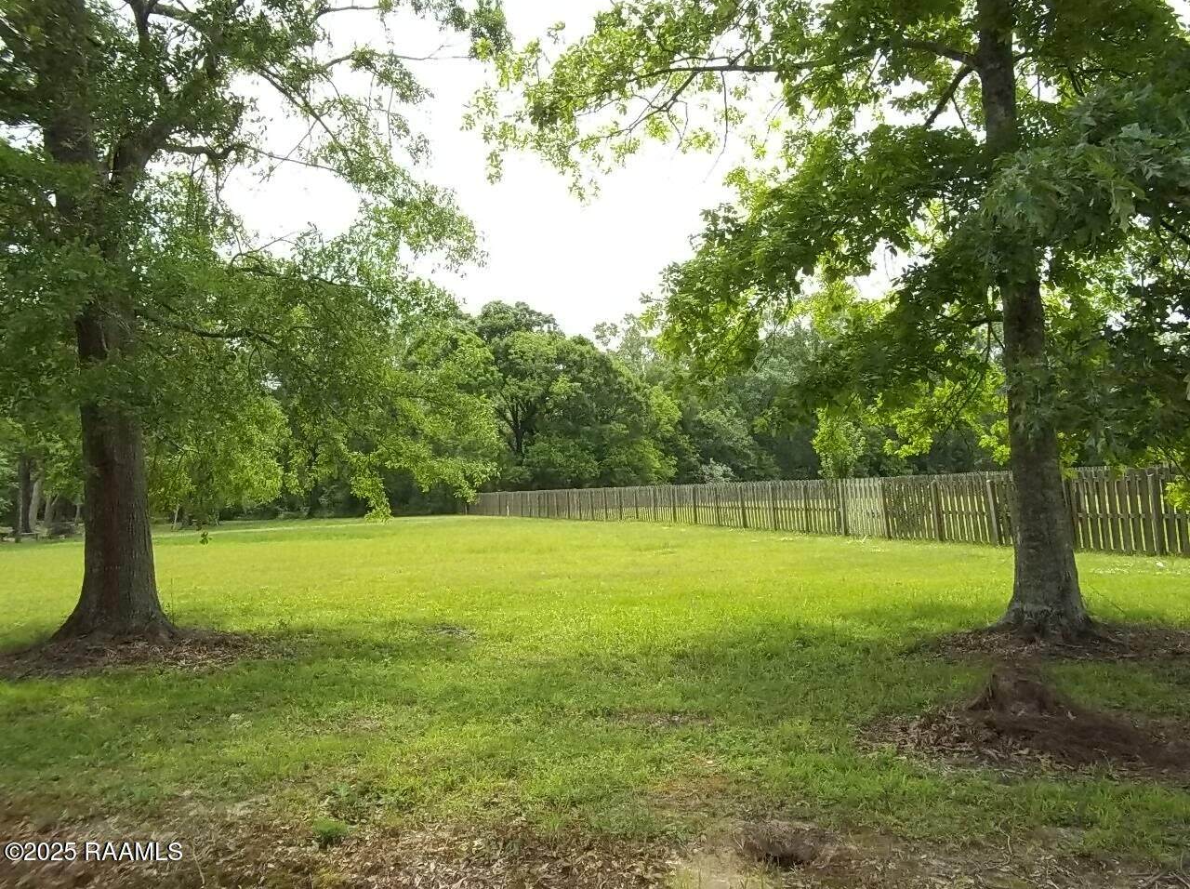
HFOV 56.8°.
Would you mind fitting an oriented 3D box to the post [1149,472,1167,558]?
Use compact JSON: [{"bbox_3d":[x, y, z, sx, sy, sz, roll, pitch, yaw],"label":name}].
[{"bbox_3d":[11.044,1.369,21.600,0.100,1.670,0.100,-4,-2,-17],"label":"post"}]

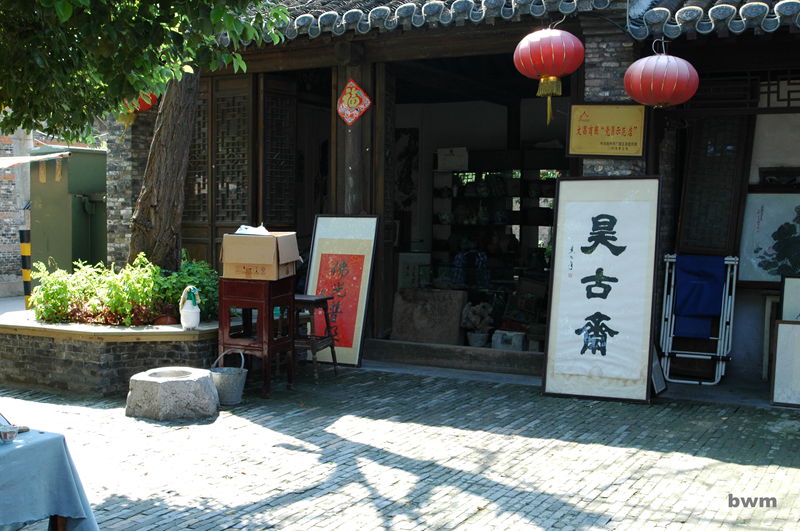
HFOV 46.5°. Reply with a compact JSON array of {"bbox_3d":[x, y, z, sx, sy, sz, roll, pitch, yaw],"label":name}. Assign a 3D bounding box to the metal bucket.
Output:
[{"bbox_3d":[-1.319,0.864,7.206,0.290,0.405,0.290,0,3,0],"label":"metal bucket"}]

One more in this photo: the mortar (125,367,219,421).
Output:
[{"bbox_3d":[-1.807,1.033,7.488,0.740,0.280,0.700,2,2,25],"label":"mortar"}]

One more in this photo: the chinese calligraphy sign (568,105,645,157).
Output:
[{"bbox_3d":[1.662,-1.086,7.500,0.630,0.420,0.040,5,12,27],"label":"chinese calligraphy sign"}]

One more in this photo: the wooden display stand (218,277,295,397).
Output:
[{"bbox_3d":[-1.279,0.638,8.471,0.490,1.020,0.500,2,2,20],"label":"wooden display stand"}]

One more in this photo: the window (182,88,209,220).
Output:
[{"bbox_3d":[-2.418,-1.277,10.933,0.450,1.540,0.060,2,2,25],"label":"window"}]

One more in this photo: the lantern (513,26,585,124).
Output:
[{"bbox_3d":[1.306,-1.653,8.201,0.640,0.860,0.640,2,2,25],"label":"lantern"}]

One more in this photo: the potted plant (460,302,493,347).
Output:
[{"bbox_3d":[0.887,0.689,10.792,0.340,0.520,0.330,1,2,0],"label":"potted plant"}]

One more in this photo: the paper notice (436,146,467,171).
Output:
[{"bbox_3d":[0.720,-1.446,12.668,0.440,0.300,0.030,2,4,27],"label":"paper notice"}]

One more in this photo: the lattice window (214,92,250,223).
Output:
[{"bbox_3d":[-1.925,-1.238,10.699,0.500,1.490,0.060,2,2,25],"label":"lattice window"}]

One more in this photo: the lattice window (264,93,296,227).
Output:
[{"bbox_3d":[-1.259,-1.115,9.872,0.410,1.400,0.050,-2,4,-38],"label":"lattice window"}]

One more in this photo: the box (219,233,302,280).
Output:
[{"bbox_3d":[-1.146,-0.072,7.686,0.520,0.355,0.400,1,3,17],"label":"box"}]

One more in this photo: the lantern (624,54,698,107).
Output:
[{"bbox_3d":[1.922,-1.360,6.850,0.550,0.385,0.550,0,3,0],"label":"lantern"}]

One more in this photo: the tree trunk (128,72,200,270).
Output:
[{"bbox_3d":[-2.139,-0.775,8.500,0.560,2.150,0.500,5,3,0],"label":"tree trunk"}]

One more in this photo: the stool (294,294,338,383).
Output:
[{"bbox_3d":[-0.824,0.637,8.283,0.410,0.740,0.430,1,3,20],"label":"stool"}]

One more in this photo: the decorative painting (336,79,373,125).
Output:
[{"bbox_3d":[-0.479,-1.726,9.839,0.420,0.490,0.060,2,2,25],"label":"decorative painting"}]

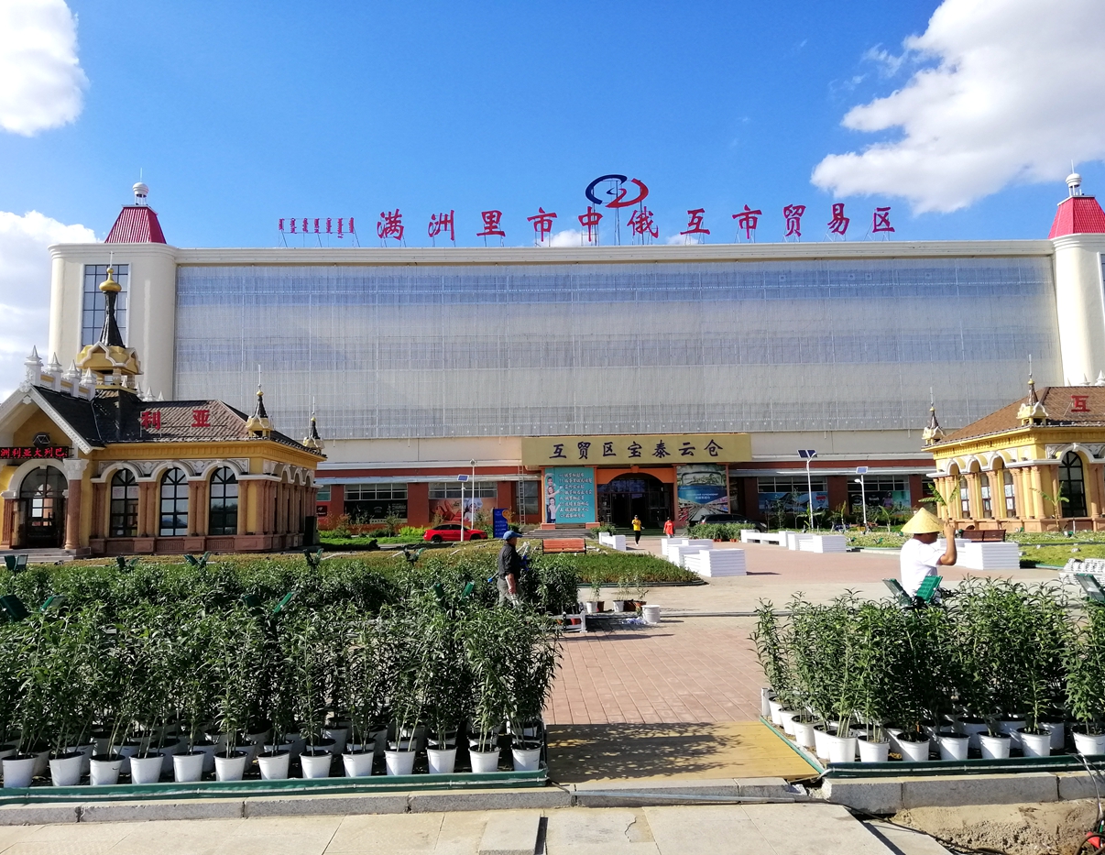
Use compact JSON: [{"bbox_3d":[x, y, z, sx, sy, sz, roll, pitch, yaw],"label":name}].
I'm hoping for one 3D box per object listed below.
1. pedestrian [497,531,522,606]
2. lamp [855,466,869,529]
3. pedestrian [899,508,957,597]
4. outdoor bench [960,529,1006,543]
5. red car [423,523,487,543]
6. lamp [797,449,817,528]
[{"bbox_3d":[-0.615,2.325,12.361,0.500,1.650,0.500,-1,-6,-3],"label":"pedestrian"},{"bbox_3d":[20.108,4.828,55.250,0.800,4.600,0.650,1,-7,-17],"label":"lamp"},{"bbox_3d":[3.604,1.652,8.104,0.530,1.770,0.480,-1,-6,-5],"label":"pedestrian"},{"bbox_3d":[16.374,4.308,32.455,1.670,0.830,0.650,0,-6,-14],"label":"outdoor bench"},{"bbox_3d":[-7.077,7.803,62.922,4.750,1.430,1.840,-1,-6,-3],"label":"red car"},{"bbox_3d":[17.408,4.503,58.175,1.200,6.000,0.900,-4,-7,24],"label":"lamp"}]

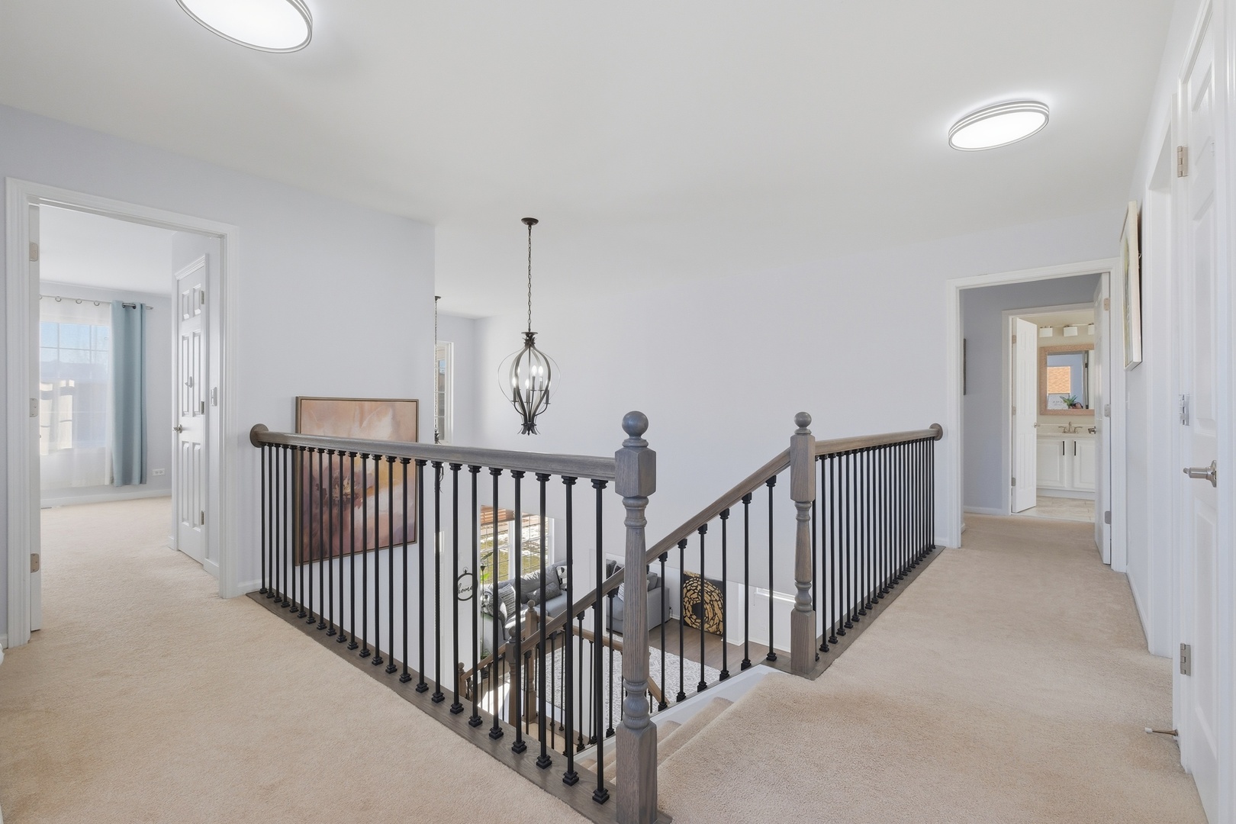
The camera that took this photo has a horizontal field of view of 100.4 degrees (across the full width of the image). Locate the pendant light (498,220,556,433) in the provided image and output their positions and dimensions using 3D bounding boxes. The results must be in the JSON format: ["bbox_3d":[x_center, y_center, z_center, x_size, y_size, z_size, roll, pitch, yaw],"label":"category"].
[{"bbox_3d":[-0.634,-0.609,3.696,0.430,1.551,0.430,0,0,0],"label":"pendant light"}]

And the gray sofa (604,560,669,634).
[{"bbox_3d":[-0.110,3.400,9.660,1.850,0.870,1.050,0,0,39],"label":"gray sofa"}]

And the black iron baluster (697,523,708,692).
[{"bbox_3d":[0.389,0.905,2.387,0.031,0.775,0.031,0,0,38],"label":"black iron baluster"}]

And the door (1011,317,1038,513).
[{"bbox_3d":[4.434,0.034,5.604,0.711,2.032,0.038,0,0,-38],"label":"door"}]

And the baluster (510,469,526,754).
[{"bbox_3d":[-0.312,0.620,1.615,0.033,0.870,0.033,0,0,39],"label":"baluster"}]

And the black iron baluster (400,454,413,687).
[{"bbox_3d":[-0.834,0.620,2.031,0.033,0.870,0.033,0,0,39],"label":"black iron baluster"}]

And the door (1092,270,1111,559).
[{"bbox_3d":[3.640,0.035,3.875,0.040,2.030,0.790,0,0,40],"label":"door"}]

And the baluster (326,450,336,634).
[{"bbox_3d":[-1.369,0.618,2.458,0.033,0.870,0.033,0,0,39],"label":"baluster"}]

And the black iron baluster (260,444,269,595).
[{"bbox_3d":[-2.016,0.603,2.934,0.031,0.861,0.031,0,0,38],"label":"black iron baluster"}]

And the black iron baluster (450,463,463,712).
[{"bbox_3d":[-0.560,0.608,1.790,0.031,0.861,0.031,0,0,38],"label":"black iron baluster"}]

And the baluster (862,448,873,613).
[{"bbox_3d":[1.334,0.618,2.734,0.031,0.861,0.031,0,0,42],"label":"baluster"}]

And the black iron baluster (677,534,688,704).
[{"bbox_3d":[0.308,0.993,2.471,0.032,0.771,0.032,0,0,38],"label":"black iron baluster"}]

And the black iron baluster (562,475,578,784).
[{"bbox_3d":[-0.129,0.610,1.454,0.031,0.861,0.031,0,0,38],"label":"black iron baluster"}]

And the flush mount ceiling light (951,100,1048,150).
[{"bbox_3d":[1.800,-1.357,2.445,0.380,0.055,0.380,0,0,38],"label":"flush mount ceiling light"}]

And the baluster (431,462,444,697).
[{"bbox_3d":[-0.657,0.616,1.884,0.032,0.869,0.032,0,0,38],"label":"baluster"}]

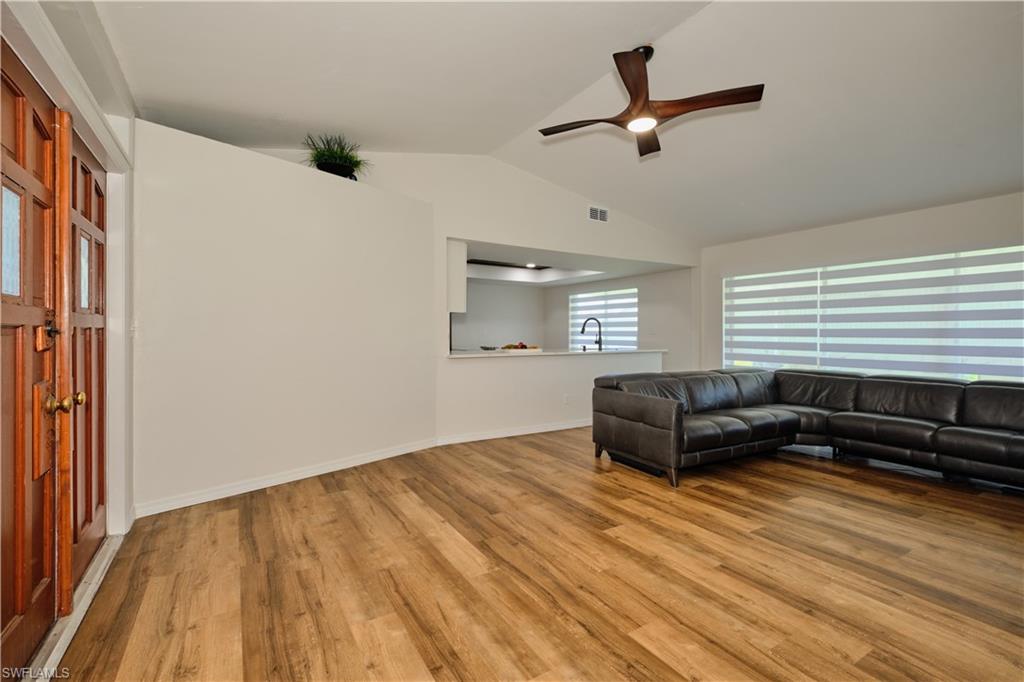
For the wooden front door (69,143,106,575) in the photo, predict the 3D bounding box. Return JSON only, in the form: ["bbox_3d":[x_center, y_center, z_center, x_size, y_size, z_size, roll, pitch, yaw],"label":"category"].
[{"bbox_3d":[-2.045,0.077,2.027,0.045,2.030,0.760,0,0,-33],"label":"wooden front door"}]

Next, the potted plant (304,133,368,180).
[{"bbox_3d":[-1.512,-1.577,3.672,0.390,0.370,0.460,0,0,42],"label":"potted plant"}]

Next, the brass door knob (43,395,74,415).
[{"bbox_3d":[-1.730,0.246,1.637,0.065,0.068,0.068,0,0,-33],"label":"brass door knob"}]

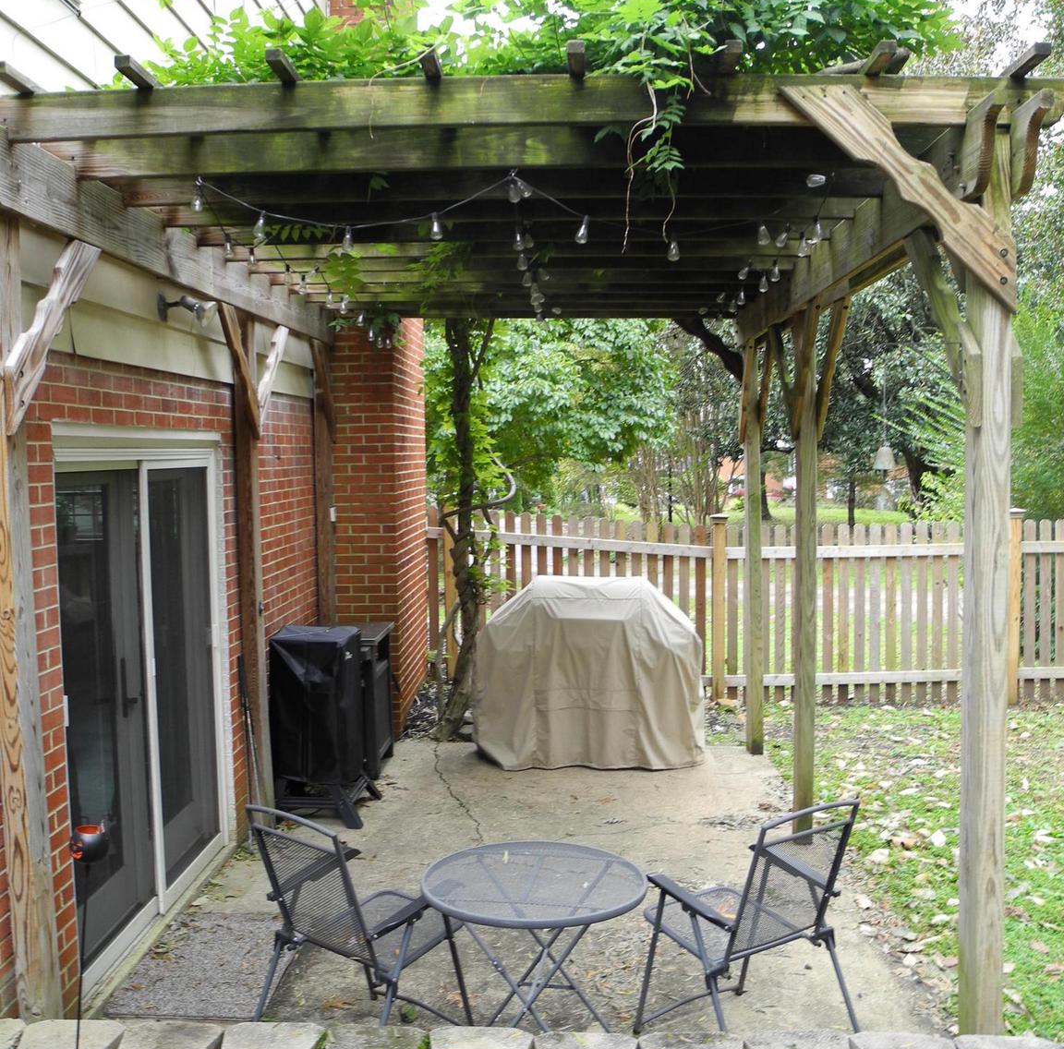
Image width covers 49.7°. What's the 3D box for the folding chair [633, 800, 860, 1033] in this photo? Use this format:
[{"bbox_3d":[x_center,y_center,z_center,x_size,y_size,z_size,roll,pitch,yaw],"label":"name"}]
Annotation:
[{"bbox_3d":[0.725,1.327,3.857,0.560,0.885,0.610,-3,5,-34],"label":"folding chair"}]

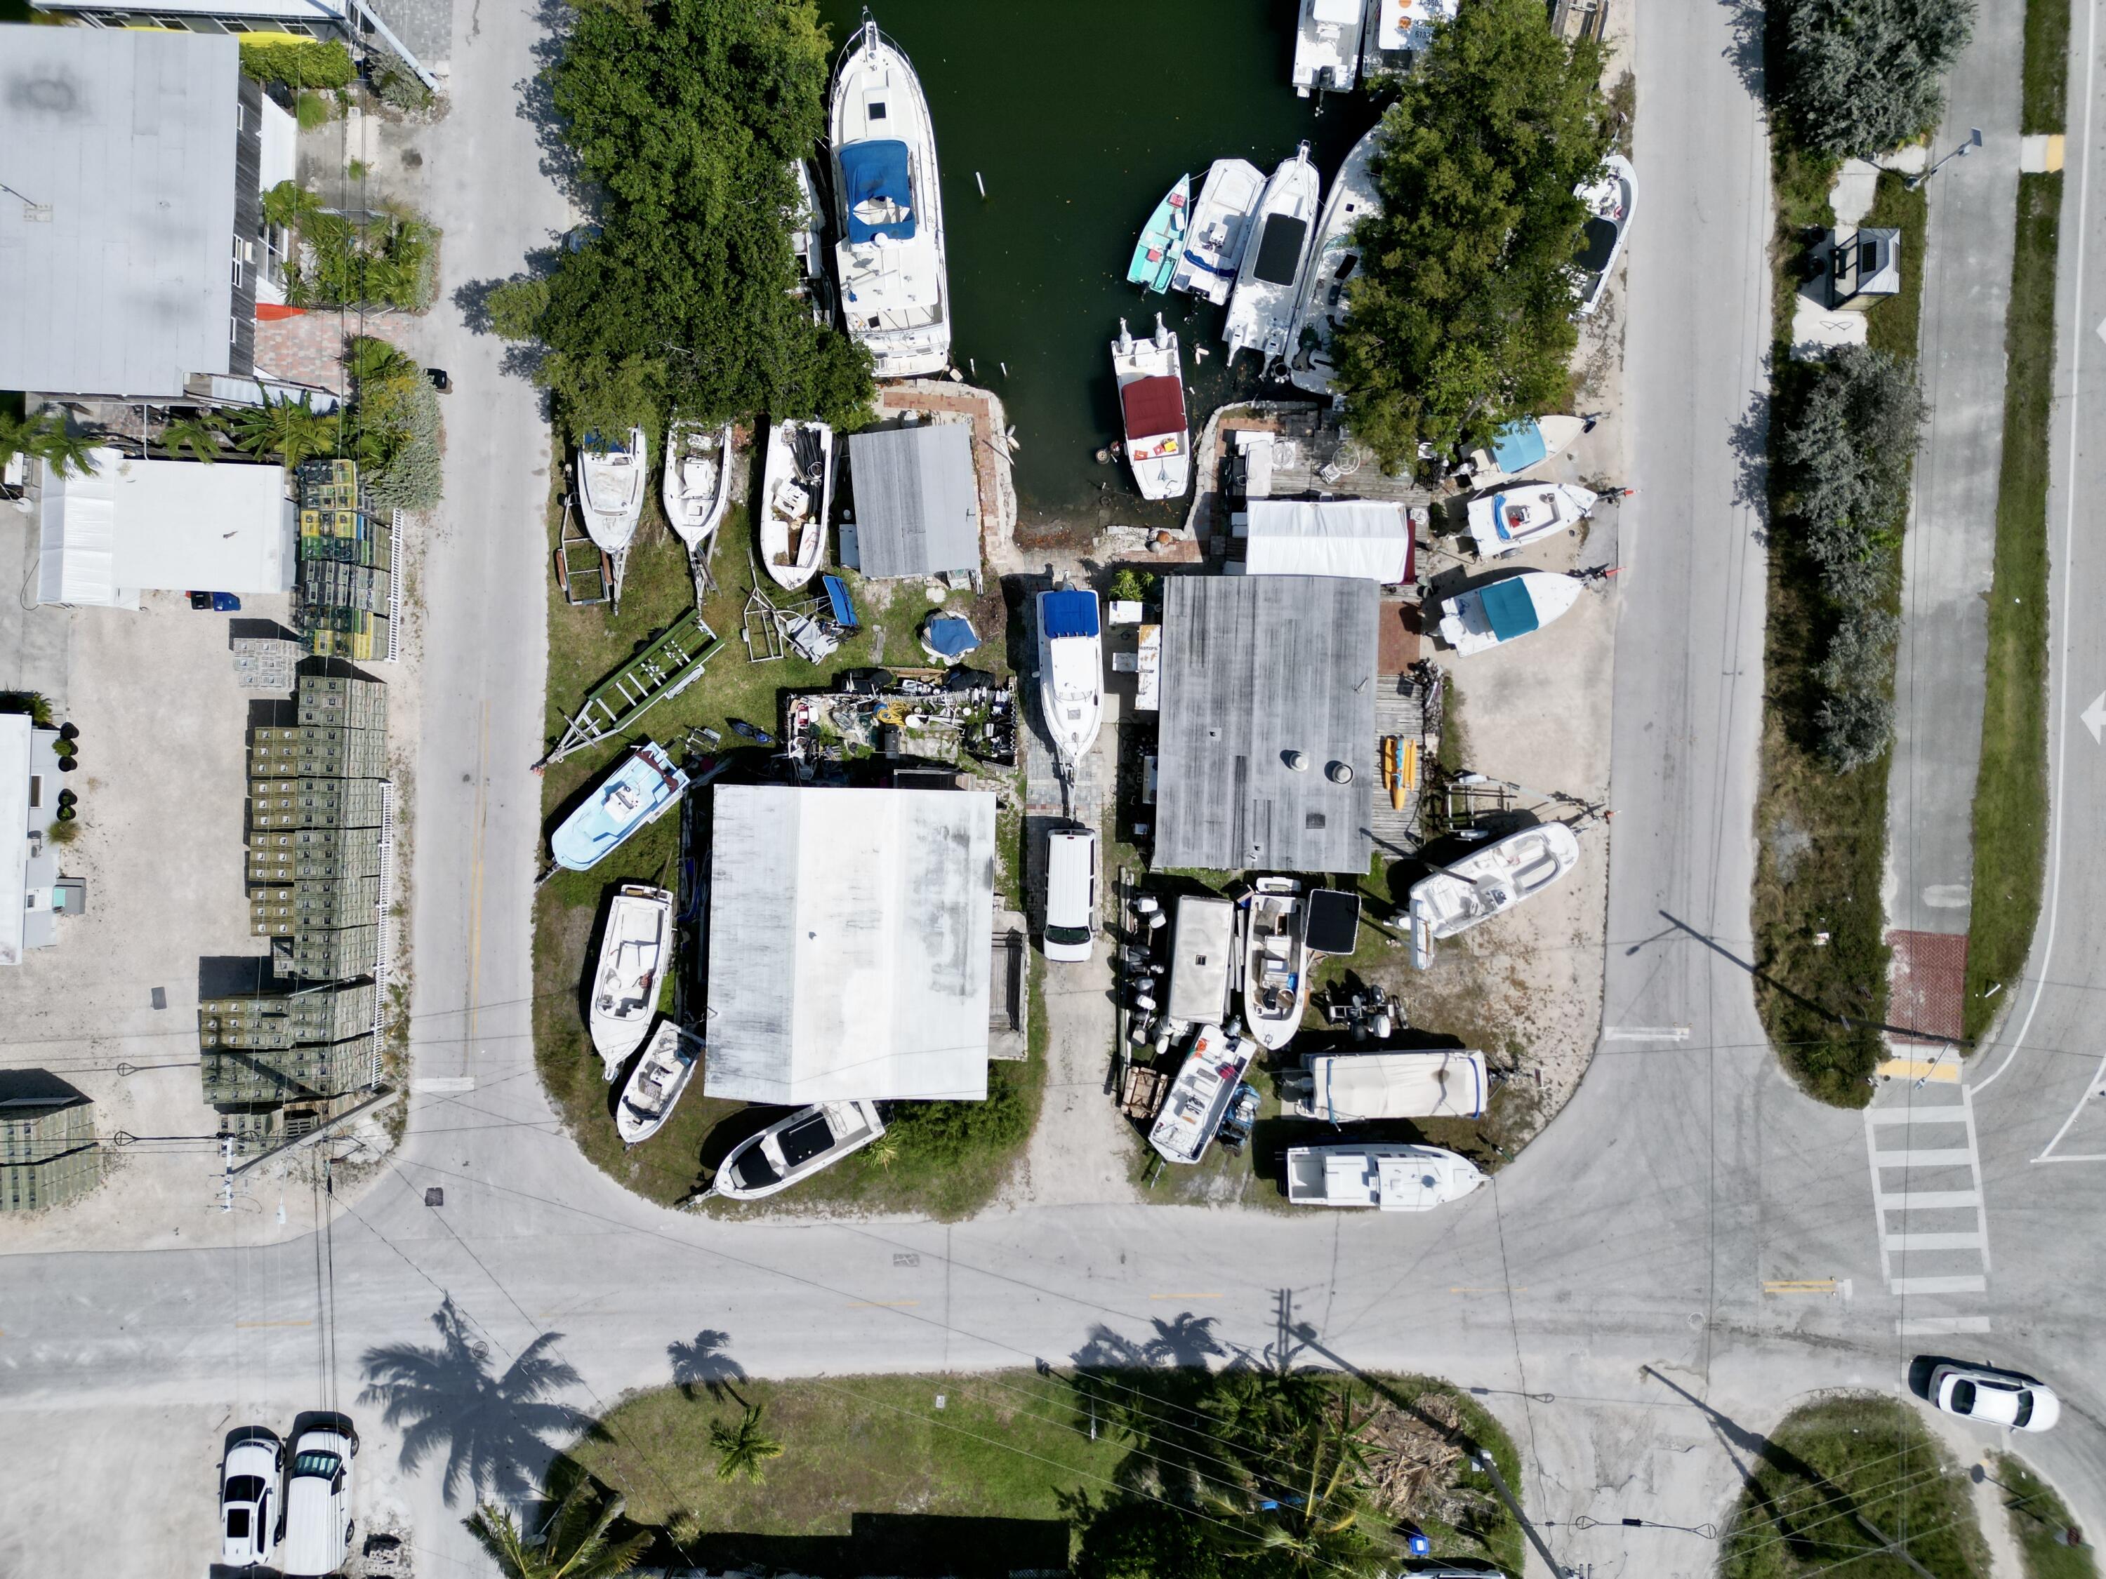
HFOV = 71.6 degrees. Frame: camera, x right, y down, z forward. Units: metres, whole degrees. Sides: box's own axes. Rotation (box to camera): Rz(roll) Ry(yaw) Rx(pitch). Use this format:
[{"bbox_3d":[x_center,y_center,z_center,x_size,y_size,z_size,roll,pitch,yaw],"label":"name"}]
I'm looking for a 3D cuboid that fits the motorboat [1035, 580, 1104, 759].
[{"bbox_3d":[0.770,-4.420,56.490,2.450,2.720,6.660,-3,90,0],"label":"motorboat"}]

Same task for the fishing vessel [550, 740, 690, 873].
[{"bbox_3d":[-17.132,0.872,57.506,5.793,1.600,2.300,-42,90,0],"label":"fishing vessel"}]

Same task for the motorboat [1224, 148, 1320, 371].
[{"bbox_3d":[8.983,-21.278,58.677,2.600,2.900,9.160,14,89,0],"label":"motorboat"}]

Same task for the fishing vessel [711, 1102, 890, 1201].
[{"bbox_3d":[-9.960,13.650,56.350,7.000,1.750,2.250,-26,90,0],"label":"fishing vessel"}]

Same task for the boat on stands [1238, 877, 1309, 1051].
[{"bbox_3d":[8.610,6.810,56.790,2.290,1.820,6.510,2,90,0],"label":"boat on stands"}]

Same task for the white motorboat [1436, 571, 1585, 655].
[{"bbox_3d":[17.730,-6.960,56.300,5.700,1.950,2.400,-18,90,0],"label":"white motorboat"}]

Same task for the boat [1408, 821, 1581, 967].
[{"bbox_3d":[16.950,3.480,56.400,6.900,1.600,2.350,-26,90,0],"label":"boat"}]

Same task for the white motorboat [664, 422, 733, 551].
[{"bbox_3d":[-13.820,-11.750,56.990,2.470,1.610,5.190,2,90,0],"label":"white motorboat"}]

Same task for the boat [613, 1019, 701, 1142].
[{"bbox_3d":[-15.300,11.500,56.550,1.900,1.450,4.900,28,90,0],"label":"boat"}]

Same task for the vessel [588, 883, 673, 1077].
[{"bbox_3d":[-16.300,7.460,56.300,2.350,1.800,7.400,11,90,0],"label":"vessel"}]

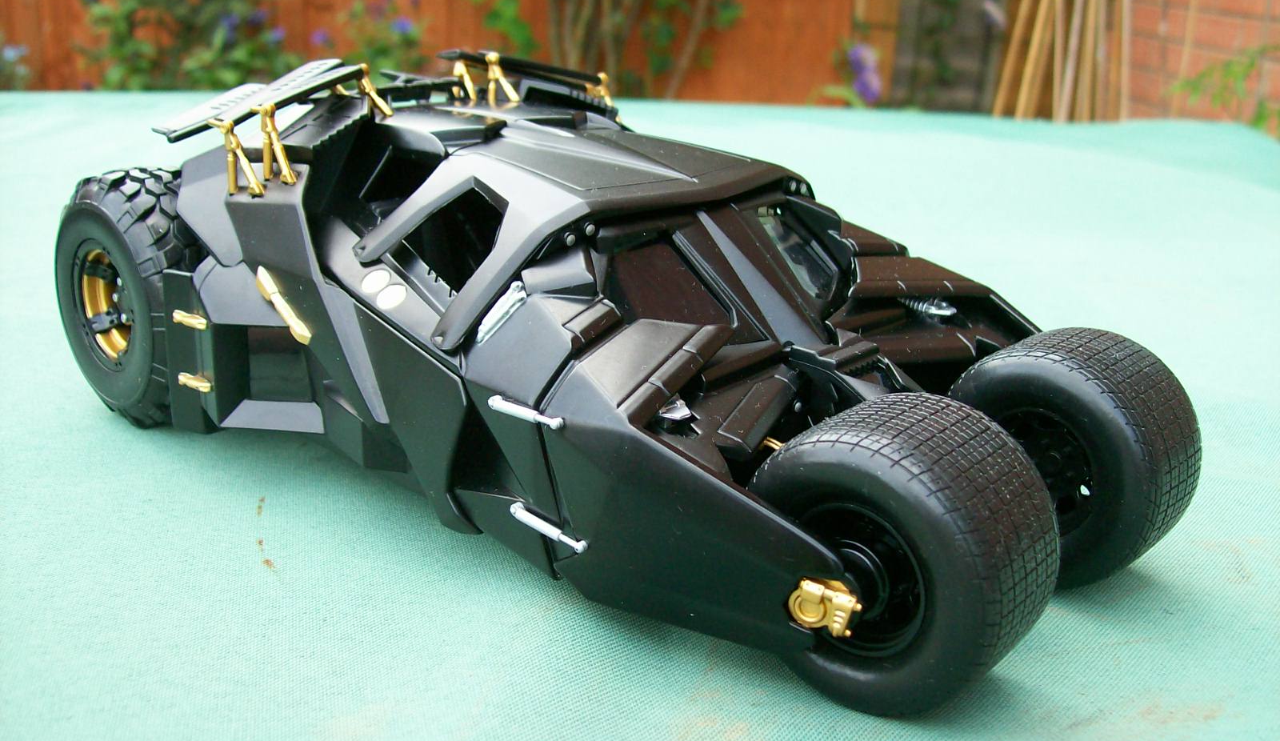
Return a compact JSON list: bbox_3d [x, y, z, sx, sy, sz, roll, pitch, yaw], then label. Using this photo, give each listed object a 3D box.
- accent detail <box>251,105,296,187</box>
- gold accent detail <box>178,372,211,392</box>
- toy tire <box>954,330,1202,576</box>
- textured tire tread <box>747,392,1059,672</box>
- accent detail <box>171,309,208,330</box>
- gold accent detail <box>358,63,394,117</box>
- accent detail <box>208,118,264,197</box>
[{"bbox_3d":[-0.084,-0.052,0.306,0.017,0.019,0.004,22,27,39],"label":"accent detail"},{"bbox_3d":[-0.098,0.003,0.292,0.014,0.003,0.003,22,27,39],"label":"gold accent detail"},{"bbox_3d":[0.089,0.018,0.282,0.053,0.053,0.030,22,27,39],"label":"toy tire"},{"bbox_3d":[0.046,0.032,0.238,0.053,0.053,0.030,22,27,39],"label":"textured tire tread"},{"bbox_3d":[-0.097,-0.011,0.288,0.015,0.003,0.003,22,27,39],"label":"accent detail"},{"bbox_3d":[-0.066,-0.070,0.331,0.015,0.013,0.004,22,27,39],"label":"gold accent detail"},{"bbox_3d":[-0.095,-0.050,0.312,0.024,0.018,0.004,22,27,39],"label":"accent detail"}]

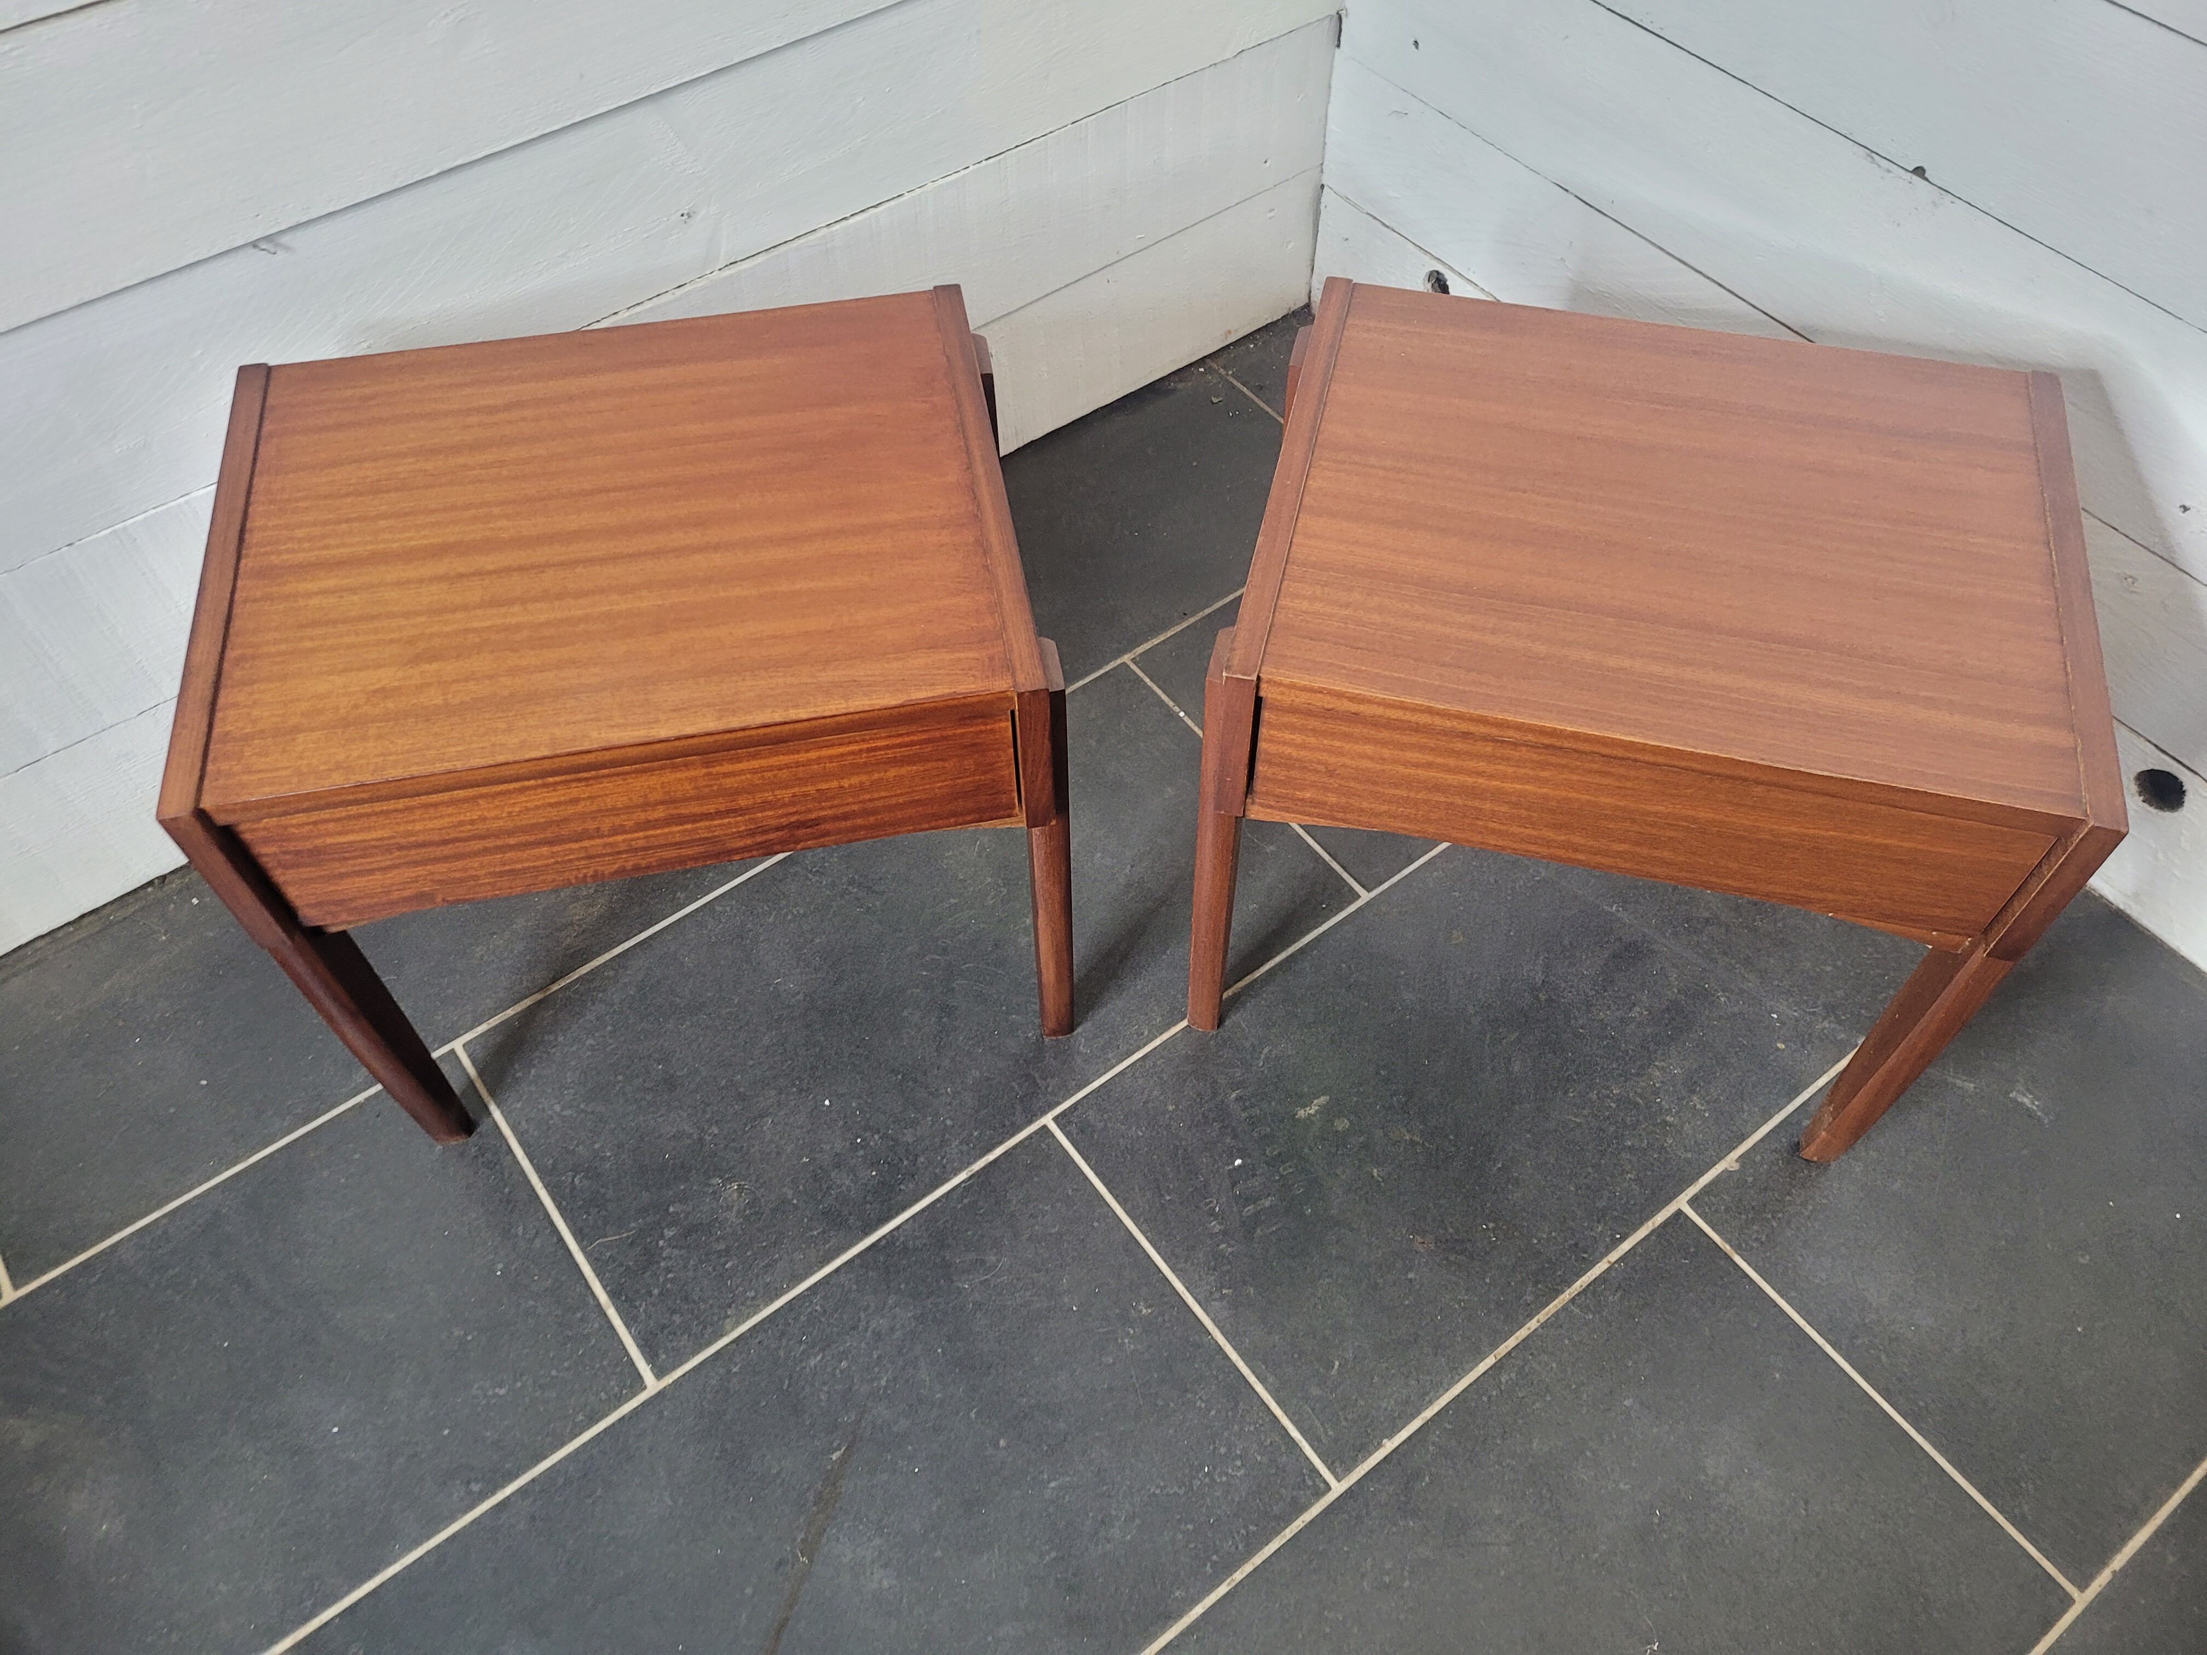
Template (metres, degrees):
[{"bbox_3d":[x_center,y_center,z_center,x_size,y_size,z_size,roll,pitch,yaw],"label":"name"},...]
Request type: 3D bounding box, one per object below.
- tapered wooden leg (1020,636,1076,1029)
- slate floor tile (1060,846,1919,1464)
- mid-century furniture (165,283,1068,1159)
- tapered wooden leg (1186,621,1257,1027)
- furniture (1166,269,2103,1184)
[{"bbox_3d":[-0.036,0.032,1.028,0.025,0.388,0.042,-8,55,-5],"label":"tapered wooden leg"},{"bbox_3d":[0.292,0.156,1.177,0.598,0.010,0.299,-31,60,-20],"label":"slate floor tile"},{"bbox_3d":[-0.276,-0.061,1.097,0.460,0.392,0.348,-8,55,-5],"label":"mid-century furniture"},{"bbox_3d":[0.072,0.025,1.031,0.025,0.388,0.042,11,55,9],"label":"tapered wooden leg"},{"bbox_3d":[0.320,-0.058,1.083,0.460,0.392,0.348,11,55,9],"label":"furniture"}]

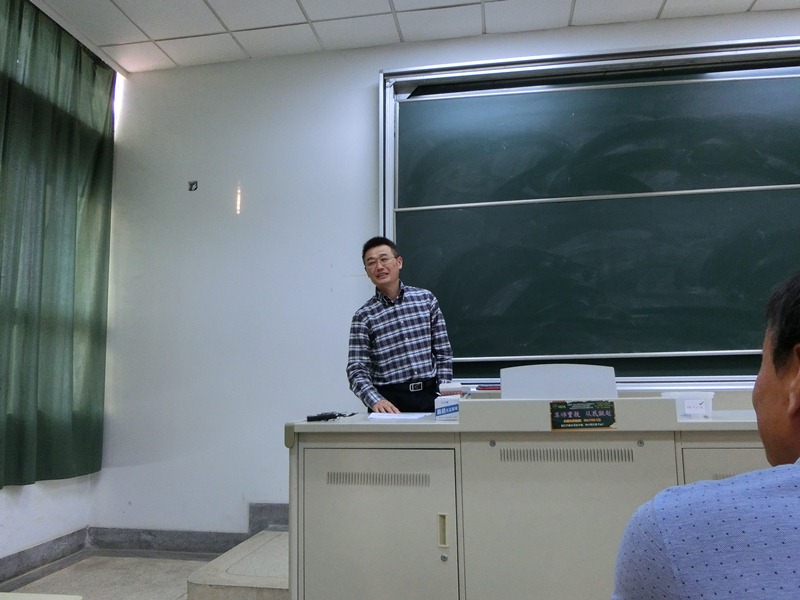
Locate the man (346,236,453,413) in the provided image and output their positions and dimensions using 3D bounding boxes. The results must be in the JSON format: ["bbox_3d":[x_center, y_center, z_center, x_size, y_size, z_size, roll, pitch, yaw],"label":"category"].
[{"bbox_3d":[-0.001,0.526,2.829,0.530,1.693,0.500,0,-8,-6],"label":"man"}]

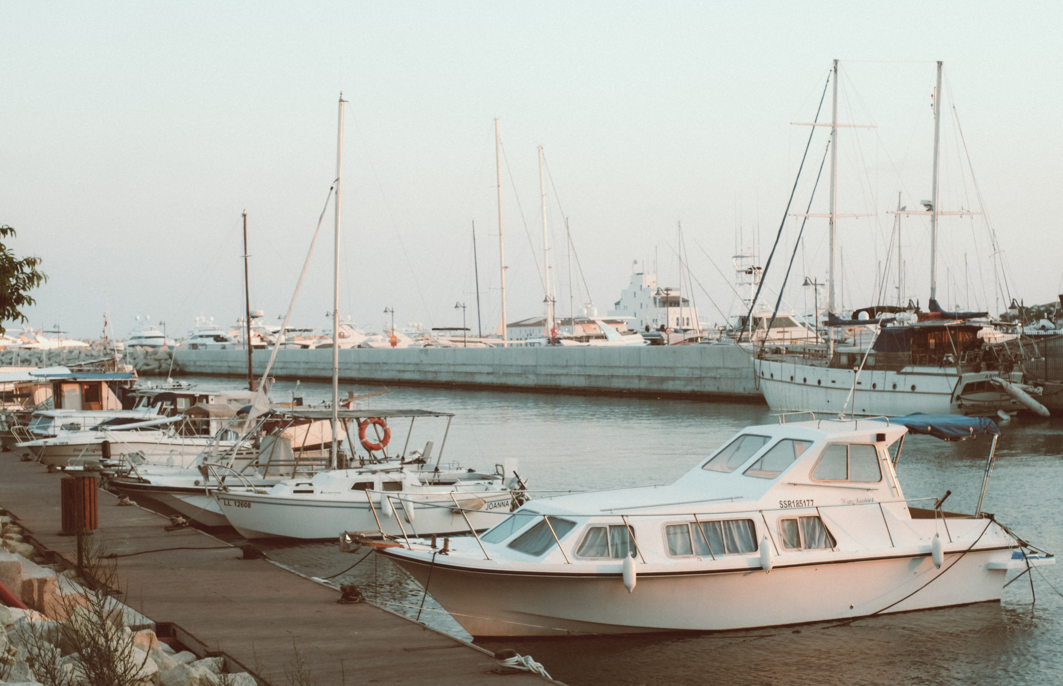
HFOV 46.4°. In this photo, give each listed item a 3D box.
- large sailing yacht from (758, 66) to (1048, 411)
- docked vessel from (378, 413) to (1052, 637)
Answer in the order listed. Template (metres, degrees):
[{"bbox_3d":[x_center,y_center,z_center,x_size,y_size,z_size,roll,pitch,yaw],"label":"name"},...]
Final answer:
[{"bbox_3d":[14.805,-4.950,56.130,4.400,16.400,14.000,-1,0,-33],"label":"large sailing yacht"},{"bbox_3d":[2.514,2.340,17.377,9.600,2.750,3.050,-1,0,-22],"label":"docked vessel"}]

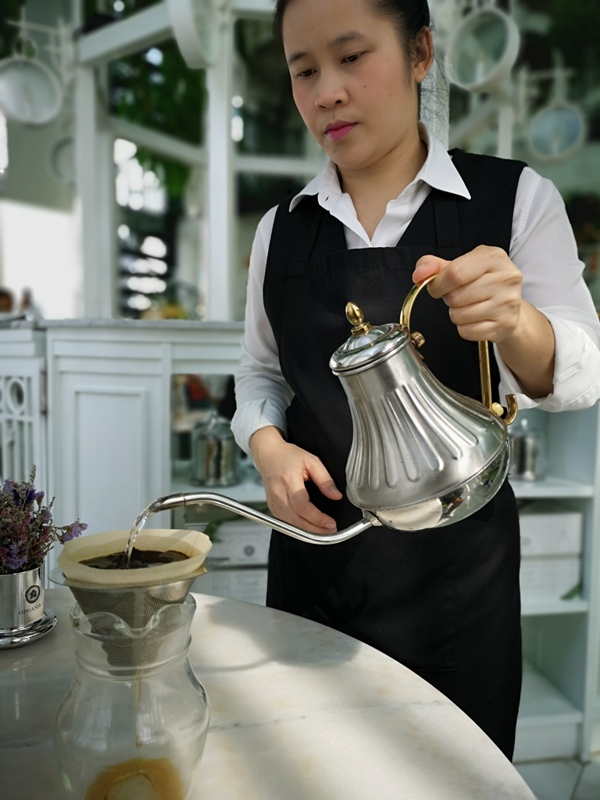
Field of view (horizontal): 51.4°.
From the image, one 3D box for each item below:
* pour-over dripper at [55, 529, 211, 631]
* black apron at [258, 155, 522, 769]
[{"bbox_3d":[-0.116,0.139,0.435,0.110,0.076,0.110,1,4,0],"label":"pour-over dripper"},{"bbox_3d":[0.127,0.098,0.865,0.350,0.870,0.240,3,5,20],"label":"black apron"}]

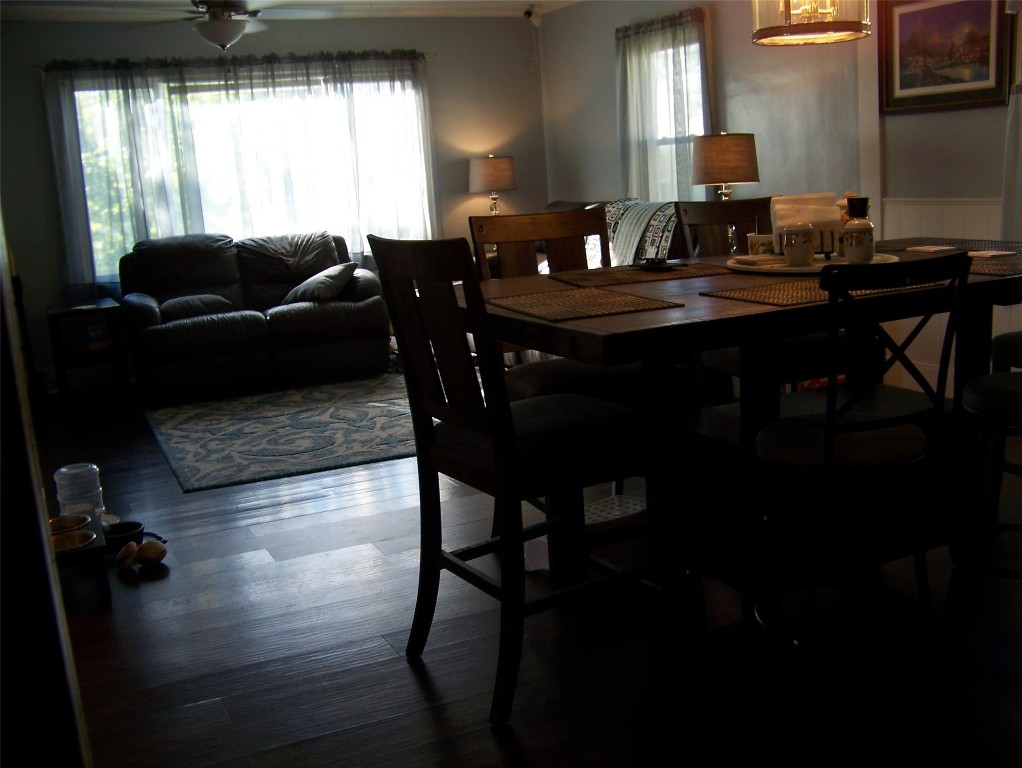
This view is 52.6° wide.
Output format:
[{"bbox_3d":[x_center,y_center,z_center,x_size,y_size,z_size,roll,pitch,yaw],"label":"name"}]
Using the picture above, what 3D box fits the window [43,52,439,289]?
[{"bbox_3d":[-1.678,-1.389,6.962,2.540,1.580,0.100,-9,13,-23],"label":"window"}]

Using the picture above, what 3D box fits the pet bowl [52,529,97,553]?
[{"bbox_3d":[-1.363,0.496,3.167,0.184,0.055,0.184,-8,12,-23],"label":"pet bowl"}]

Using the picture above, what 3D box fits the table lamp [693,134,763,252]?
[{"bbox_3d":[1.039,-0.864,4.992,0.325,0.665,0.325,-3,12,1],"label":"table lamp"}]

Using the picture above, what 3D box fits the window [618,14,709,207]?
[{"bbox_3d":[0.933,-1.582,6.413,0.100,1.340,0.990,-9,13,-23],"label":"window"}]

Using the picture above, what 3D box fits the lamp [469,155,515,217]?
[{"bbox_3d":[-0.119,-1.284,7.317,0.325,0.665,0.325,-3,12,1],"label":"lamp"}]

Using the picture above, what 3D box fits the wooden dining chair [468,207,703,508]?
[{"bbox_3d":[0.198,0.011,3.269,0.485,1.090,0.560,-7,12,-17],"label":"wooden dining chair"}]

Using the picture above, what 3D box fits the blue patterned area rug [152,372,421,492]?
[{"bbox_3d":[-0.601,0.110,5.675,2.550,0.020,1.930,-9,13,-23],"label":"blue patterned area rug"}]

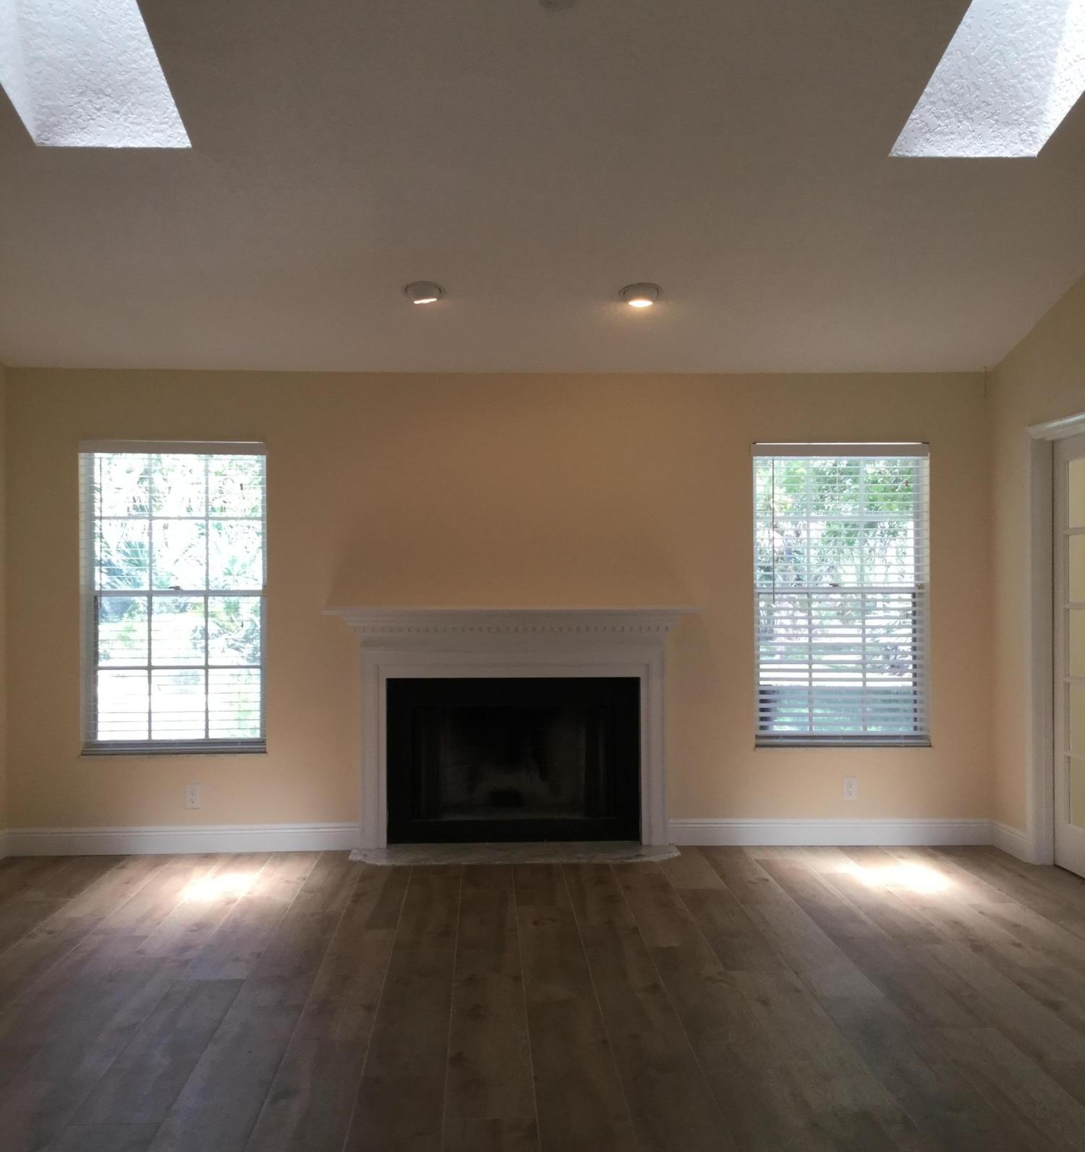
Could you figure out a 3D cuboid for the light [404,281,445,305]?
[{"bbox_3d":[-0.516,-1.221,5.671,0.190,0.060,0.190,0,-14,-3],"label":"light"}]

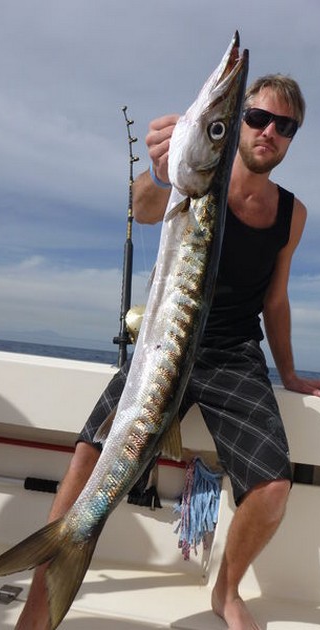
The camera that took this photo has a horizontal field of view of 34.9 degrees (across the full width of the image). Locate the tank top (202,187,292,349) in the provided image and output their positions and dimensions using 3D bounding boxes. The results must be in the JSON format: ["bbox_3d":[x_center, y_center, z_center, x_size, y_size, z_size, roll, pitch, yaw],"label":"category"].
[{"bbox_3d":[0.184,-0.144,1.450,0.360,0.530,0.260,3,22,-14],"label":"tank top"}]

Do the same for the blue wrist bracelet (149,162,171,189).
[{"bbox_3d":[0.012,-0.263,0.920,0.068,0.064,0.016,2,-12,-11],"label":"blue wrist bracelet"}]

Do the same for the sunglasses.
[{"bbox_3d":[0.274,-0.478,1.297,0.145,0.050,0.130,15,9,2],"label":"sunglasses"}]

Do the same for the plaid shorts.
[{"bbox_3d":[0.094,0.302,1.560,0.580,0.460,0.370,5,-5,6],"label":"plaid shorts"}]

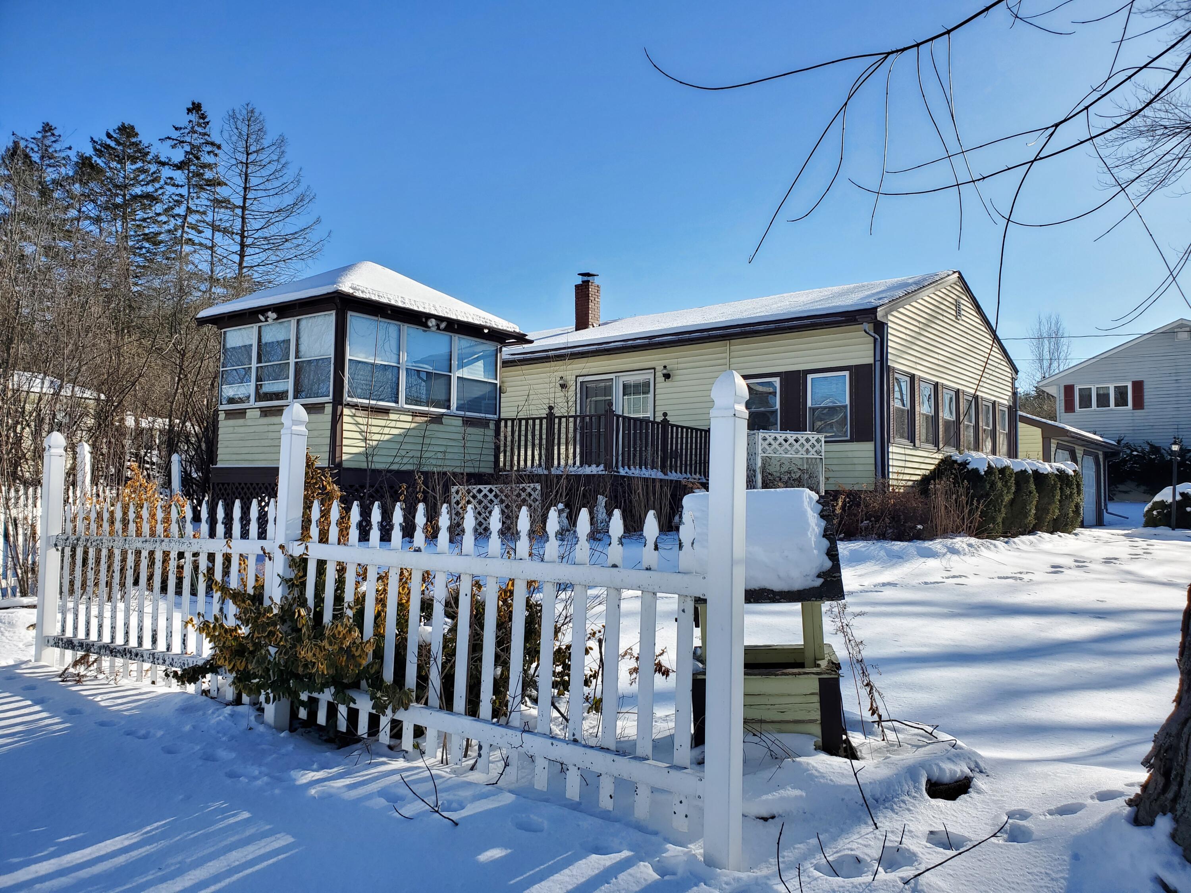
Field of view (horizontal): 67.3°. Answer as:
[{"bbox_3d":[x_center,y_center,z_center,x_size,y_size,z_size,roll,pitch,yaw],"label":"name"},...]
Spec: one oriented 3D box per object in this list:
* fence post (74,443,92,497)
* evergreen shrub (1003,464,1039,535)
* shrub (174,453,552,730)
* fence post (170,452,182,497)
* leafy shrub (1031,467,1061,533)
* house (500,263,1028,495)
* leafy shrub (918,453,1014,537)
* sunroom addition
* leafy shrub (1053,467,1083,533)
[{"bbox_3d":[-5.627,0.803,9.765,0.105,1.700,0.105,0,-3,12],"label":"fence post"},{"bbox_3d":[7.798,1.002,16.677,0.900,1.334,0.950,-2,-4,39],"label":"evergreen shrub"},{"bbox_3d":[-1.314,0.781,5.112,2.000,1.479,1.350,-1,-4,35],"label":"shrub"},{"bbox_3d":[-5.734,0.937,12.161,0.105,1.700,0.105,1,-3,-5],"label":"fence post"},{"bbox_3d":[8.803,1.064,17.776,0.900,1.339,0.950,-2,-4,39],"label":"leafy shrub"},{"bbox_3d":[2.186,-0.759,20.883,12.500,4.820,8.400,-2,-4,39],"label":"house"},{"bbox_3d":[6.359,0.846,15.382,1.500,1.422,1.300,-2,-4,39],"label":"leafy shrub"},{"bbox_3d":[-3.835,-0.885,14.956,3.600,4.403,3.900,-2,-4,36],"label":"sunroom addition"},{"bbox_3d":[9.827,1.135,18.874,0.900,1.392,0.950,-2,-4,39],"label":"leafy shrub"}]

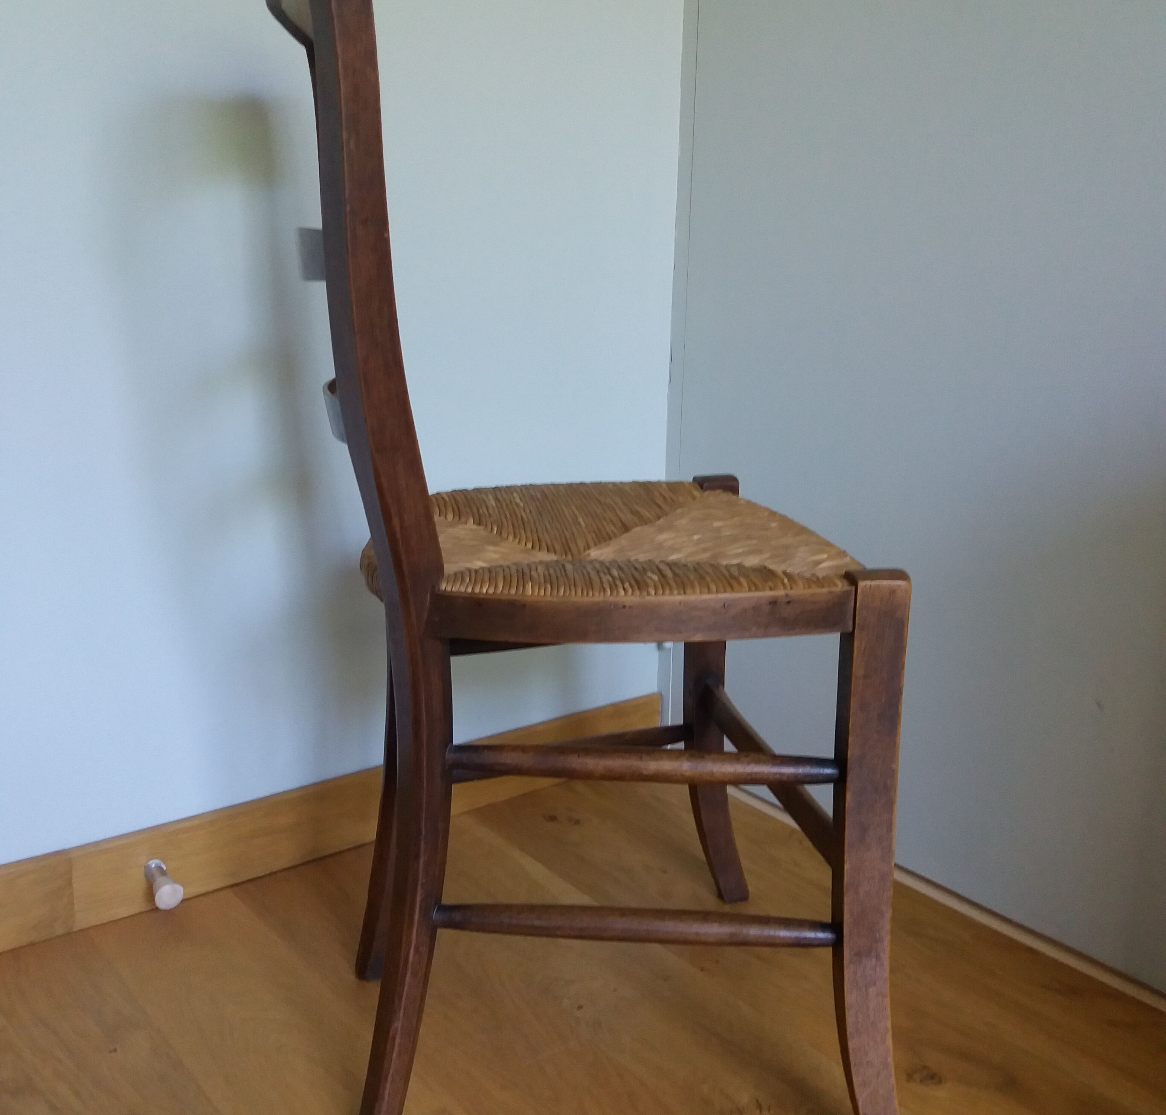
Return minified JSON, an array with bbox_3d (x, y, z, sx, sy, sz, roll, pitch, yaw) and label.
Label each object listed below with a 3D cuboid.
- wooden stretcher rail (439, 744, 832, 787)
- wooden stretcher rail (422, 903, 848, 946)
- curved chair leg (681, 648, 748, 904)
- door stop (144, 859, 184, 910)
[{"bbox_3d":[0.043,0.145,0.888,0.279,0.024,0.024,2,14,2],"label":"wooden stretcher rail"},{"bbox_3d":[0.039,0.268,0.917,0.295,0.022,0.022,2,14,2],"label":"wooden stretcher rail"},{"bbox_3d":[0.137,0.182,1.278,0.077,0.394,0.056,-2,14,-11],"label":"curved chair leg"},{"bbox_3d":[-0.429,0.333,1.285,0.029,0.029,0.049,-9,24,-34],"label":"door stop"}]

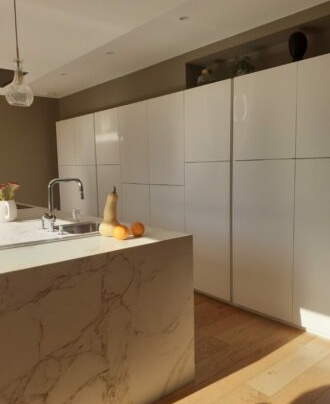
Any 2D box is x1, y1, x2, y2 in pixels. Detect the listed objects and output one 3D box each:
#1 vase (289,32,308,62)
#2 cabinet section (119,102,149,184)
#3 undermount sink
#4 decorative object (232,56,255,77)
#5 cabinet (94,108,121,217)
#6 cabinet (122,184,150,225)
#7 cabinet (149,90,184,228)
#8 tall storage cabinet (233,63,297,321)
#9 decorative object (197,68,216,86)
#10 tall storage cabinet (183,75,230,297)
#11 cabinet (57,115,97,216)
[{"bbox_3d":[1.055,-1.203,2.713,0.152,0.250,0.152,-6,8,-42],"label":"vase"},{"bbox_3d":[-0.381,-0.710,4.230,0.025,0.981,0.586,-6,8,-42],"label":"cabinet section"},{"bbox_3d":[-0.563,0.276,2.423,0.400,0.190,0.450,-6,8,-42],"label":"undermount sink"},{"bbox_3d":[0.714,-1.215,3.123,0.180,0.205,0.180,-6,8,-42],"label":"decorative object"},{"bbox_3d":[-0.553,-0.218,4.914,0.600,2.088,0.597,-6,8,-42],"label":"cabinet"},{"bbox_3d":[-0.150,0.307,4.524,0.600,1.107,0.586,-6,8,-42],"label":"cabinet"},{"bbox_3d":[0.236,-0.145,4.038,0.600,2.088,0.594,-6,8,-42],"label":"cabinet"},{"bbox_3d":[1.051,-0.070,3.136,0.600,2.088,0.605,-6,8,-42],"label":"tall storage cabinet"},{"bbox_3d":[0.419,-1.241,3.465,0.175,0.200,0.175,-6,8,-42],"label":"decorative object"},{"bbox_3d":[0.632,-0.108,3.600,0.600,2.088,0.589,-6,8,-42],"label":"tall storage cabinet"},{"bbox_3d":[-1.164,-0.275,5.590,0.600,2.088,1.230,-6,8,-42],"label":"cabinet"}]

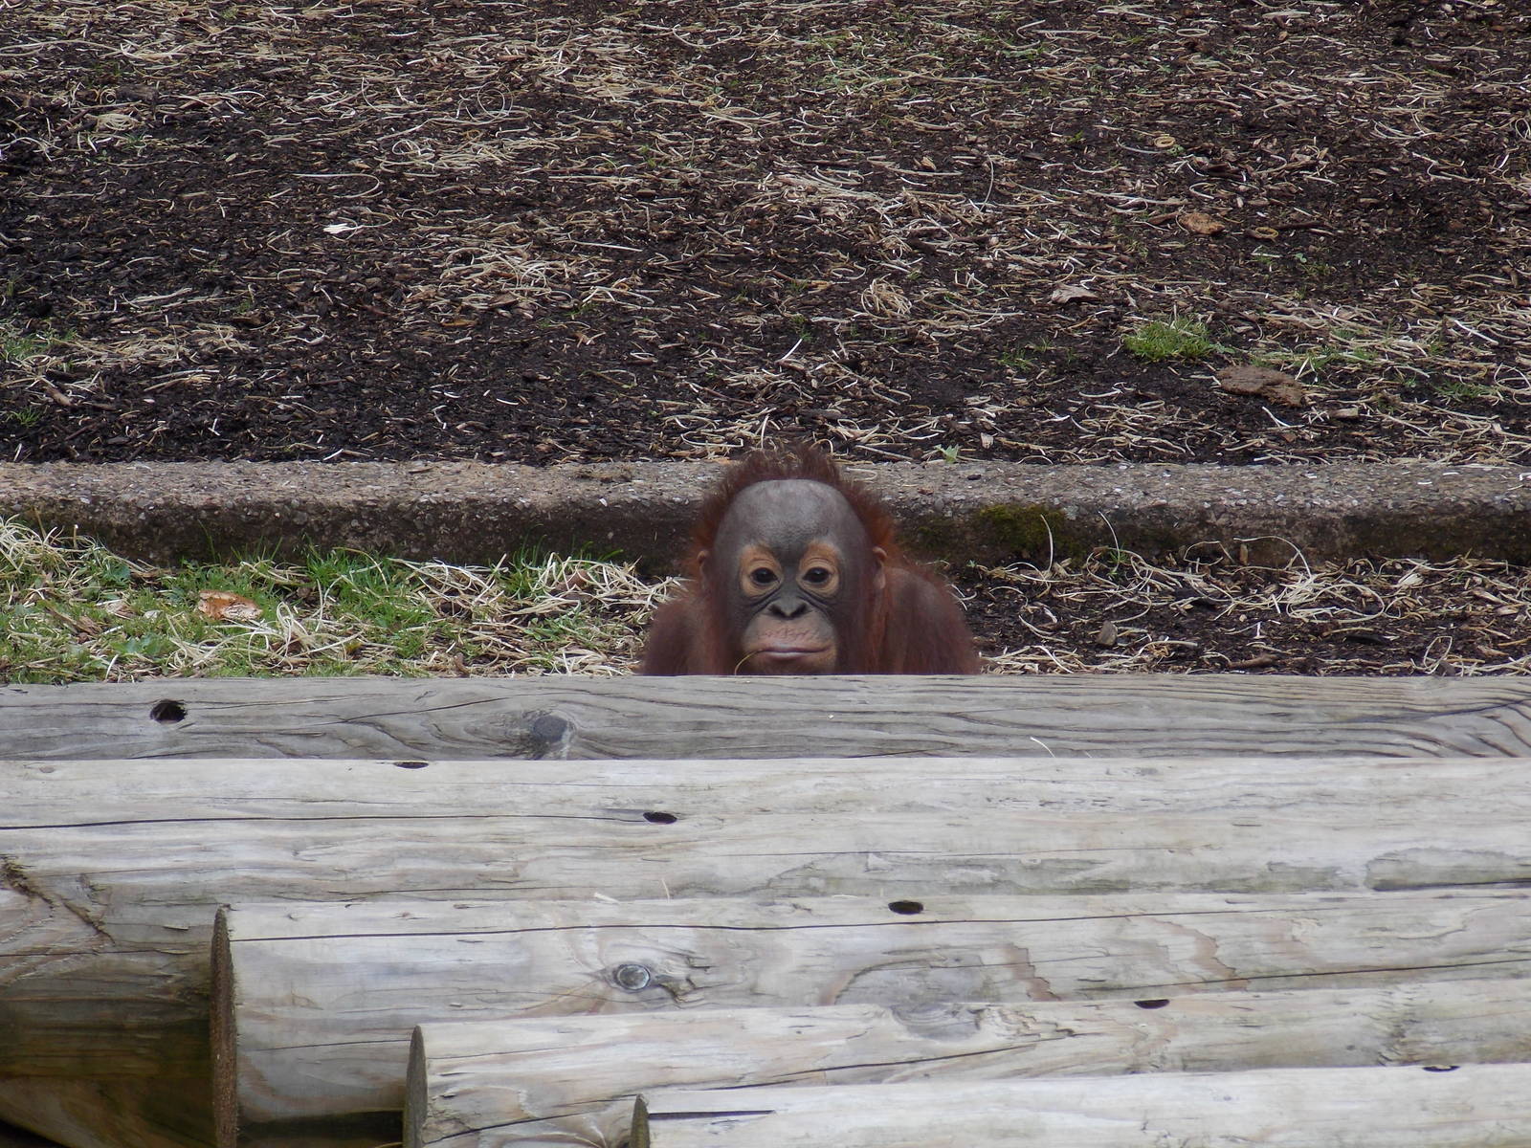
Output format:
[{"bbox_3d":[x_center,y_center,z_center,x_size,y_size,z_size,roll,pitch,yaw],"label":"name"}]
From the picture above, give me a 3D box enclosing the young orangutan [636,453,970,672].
[{"bbox_3d":[0.036,0.110,9.300,0.310,0.460,0.290,2,16,6],"label":"young orangutan"}]

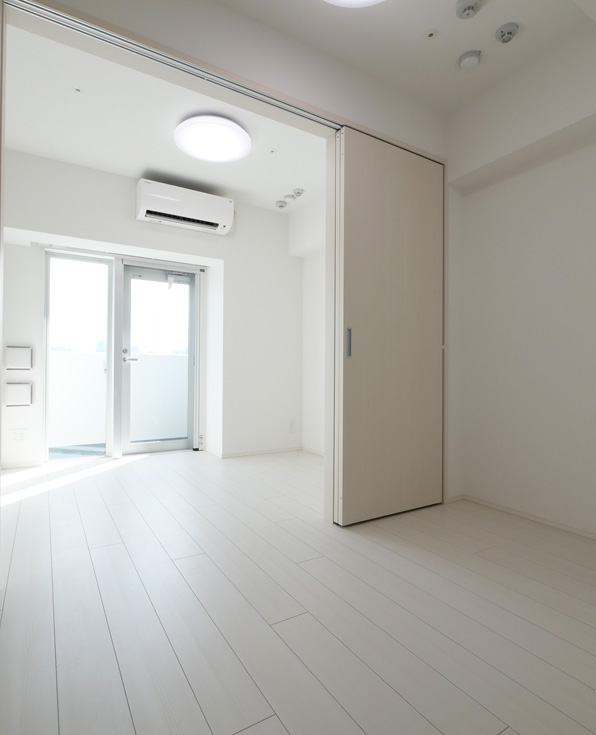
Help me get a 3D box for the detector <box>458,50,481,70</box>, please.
[{"bbox_3d":[0.884,-1.575,2.040,0.102,0.036,0.102,0,0,0],"label":"detector"}]

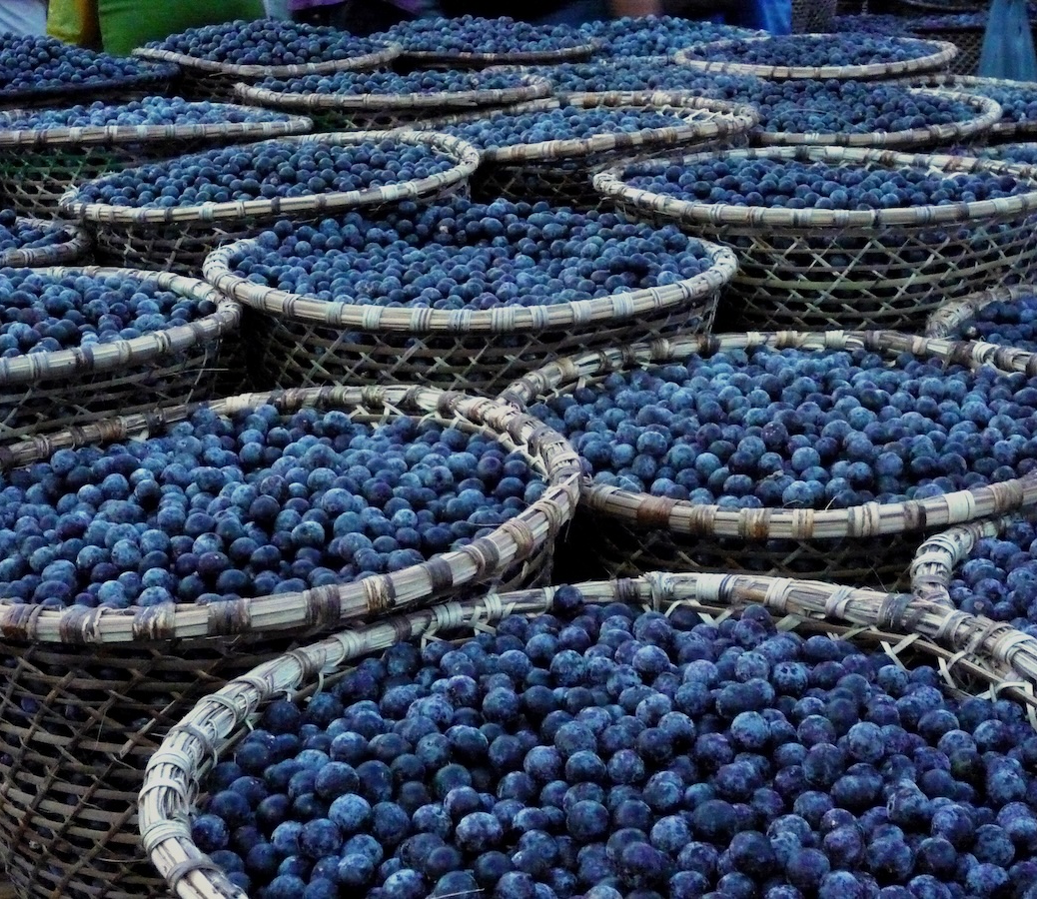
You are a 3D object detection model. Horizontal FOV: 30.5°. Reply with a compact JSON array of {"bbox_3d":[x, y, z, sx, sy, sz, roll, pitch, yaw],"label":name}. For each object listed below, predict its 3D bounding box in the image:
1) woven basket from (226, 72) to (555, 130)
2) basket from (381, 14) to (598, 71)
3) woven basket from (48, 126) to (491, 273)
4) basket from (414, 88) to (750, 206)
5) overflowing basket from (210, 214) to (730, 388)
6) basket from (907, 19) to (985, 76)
[{"bbox_3d":[-0.151,-0.304,2.350,0.392,0.304,0.392,-1,16,-4],"label":"woven basket"},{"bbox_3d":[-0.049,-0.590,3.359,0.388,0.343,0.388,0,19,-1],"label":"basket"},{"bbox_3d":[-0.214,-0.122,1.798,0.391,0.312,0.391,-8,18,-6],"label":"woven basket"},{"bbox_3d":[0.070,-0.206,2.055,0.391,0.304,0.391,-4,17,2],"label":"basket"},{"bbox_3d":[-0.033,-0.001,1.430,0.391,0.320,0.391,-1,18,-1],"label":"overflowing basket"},{"bbox_3d":[0.967,-0.736,3.905,0.390,0.304,0.390,3,18,13],"label":"basket"}]

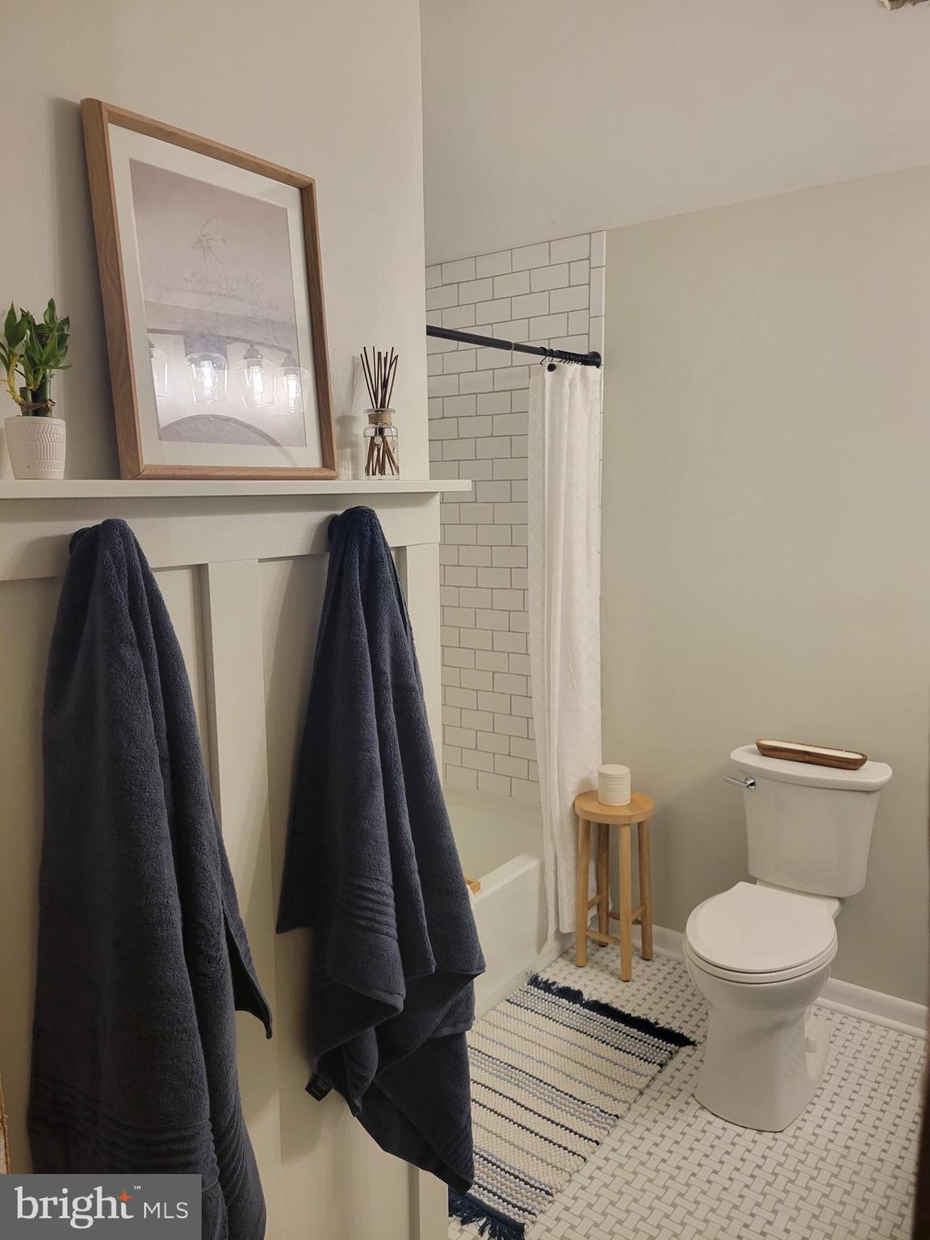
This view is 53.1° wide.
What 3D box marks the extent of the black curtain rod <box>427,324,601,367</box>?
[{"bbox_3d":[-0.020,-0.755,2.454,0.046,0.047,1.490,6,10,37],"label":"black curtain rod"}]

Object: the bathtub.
[{"bbox_3d":[-0.308,0.963,2.907,0.760,0.392,1.510,6,10,37],"label":"bathtub"}]

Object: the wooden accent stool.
[{"bbox_3d":[0.485,0.859,3.035,0.252,0.554,0.252,0,8,0],"label":"wooden accent stool"}]

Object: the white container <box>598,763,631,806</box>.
[{"bbox_3d":[0.480,0.530,3.003,0.104,0.106,0.104,0,8,0],"label":"white container"}]

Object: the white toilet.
[{"bbox_3d":[0.815,0.822,2.471,0.427,0.779,0.765,6,10,37],"label":"white toilet"}]

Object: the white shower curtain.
[{"bbox_3d":[0.340,0.121,3.009,0.165,1.830,0.335,6,10,37],"label":"white shower curtain"}]

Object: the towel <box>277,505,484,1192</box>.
[{"bbox_3d":[-0.107,0.418,1.444,0.190,1.185,0.350,6,10,37],"label":"towel"}]

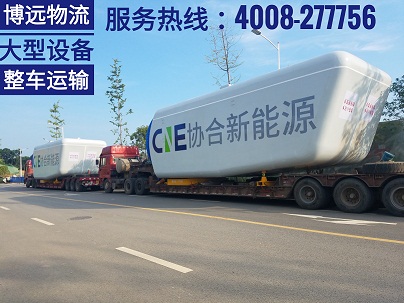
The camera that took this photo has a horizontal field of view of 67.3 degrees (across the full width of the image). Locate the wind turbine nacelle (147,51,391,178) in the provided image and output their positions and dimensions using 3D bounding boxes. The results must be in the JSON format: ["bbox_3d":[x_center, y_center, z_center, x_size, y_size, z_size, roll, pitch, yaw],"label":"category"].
[{"bbox_3d":[1.984,-0.741,13.451,4.263,3.557,10.388,0,-5,-44],"label":"wind turbine nacelle"}]

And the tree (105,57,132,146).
[{"bbox_3d":[-7.934,-2.937,29.434,2.600,12.358,2.600,-3,-2,0],"label":"tree"}]

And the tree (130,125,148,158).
[{"bbox_3d":[-6.126,0.161,33.863,3.800,6.386,3.800,-3,-2,0],"label":"tree"}]

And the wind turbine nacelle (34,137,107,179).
[{"bbox_3d":[-14.557,0.995,32.660,4.263,3.557,10.388,0,-3,-43],"label":"wind turbine nacelle"}]

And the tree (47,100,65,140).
[{"bbox_3d":[-21.280,-1.493,44.242,2.700,11.998,2.700,-3,-2,0],"label":"tree"}]

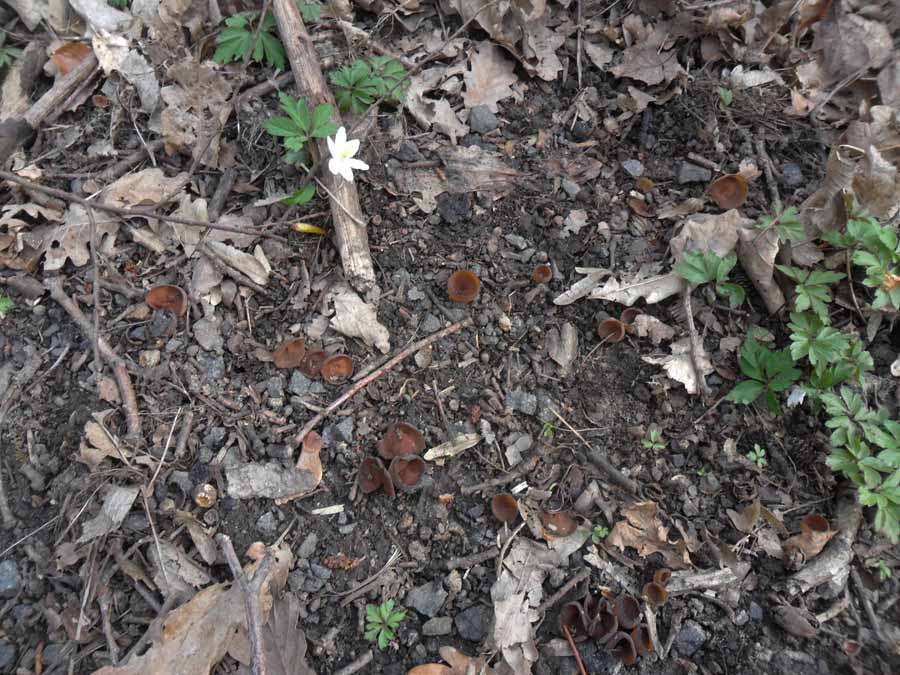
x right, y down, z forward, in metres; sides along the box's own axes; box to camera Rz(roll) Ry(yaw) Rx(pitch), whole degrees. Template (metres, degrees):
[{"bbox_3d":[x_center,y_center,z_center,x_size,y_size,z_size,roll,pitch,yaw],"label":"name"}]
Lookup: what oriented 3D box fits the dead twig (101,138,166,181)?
[{"bbox_3d":[-0.279,-0.156,0.622,0.013,0.009,0.064,37,64,21],"label":"dead twig"}]

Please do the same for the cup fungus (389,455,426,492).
[{"bbox_3d":[-0.028,0.090,0.462,0.024,0.014,0.024,3,62,-6],"label":"cup fungus"}]

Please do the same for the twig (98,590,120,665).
[{"bbox_3d":[-0.200,0.169,0.413,0.006,0.007,0.045,-20,59,-13],"label":"twig"}]

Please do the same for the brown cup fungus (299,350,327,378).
[{"bbox_3d":[-0.106,0.021,0.540,0.022,0.014,0.021,0,60,0],"label":"brown cup fungus"}]

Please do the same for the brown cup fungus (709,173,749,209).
[{"bbox_3d":[0.232,-0.122,0.585,0.030,0.018,0.029,0,58,0],"label":"brown cup fungus"}]

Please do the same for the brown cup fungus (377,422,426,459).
[{"bbox_3d":[-0.033,0.070,0.475,0.033,0.018,0.027,1,77,-3],"label":"brown cup fungus"}]

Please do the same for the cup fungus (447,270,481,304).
[{"bbox_3d":[0.010,-0.038,0.532,0.025,0.017,0.025,0,58,0],"label":"cup fungus"}]

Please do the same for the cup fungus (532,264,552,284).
[{"bbox_3d":[0.071,-0.050,0.543,0.015,0.012,0.015,0,58,0],"label":"cup fungus"}]

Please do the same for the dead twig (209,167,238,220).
[{"bbox_3d":[-0.192,-0.122,0.597,0.012,0.009,0.061,3,57,2],"label":"dead twig"}]

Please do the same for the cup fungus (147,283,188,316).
[{"bbox_3d":[-0.228,-0.030,0.568,0.033,0.017,0.028,0,60,0],"label":"cup fungus"}]

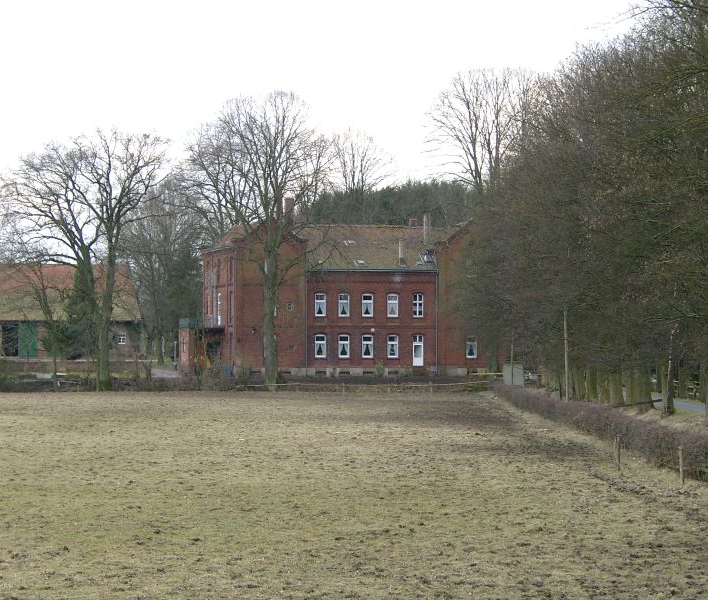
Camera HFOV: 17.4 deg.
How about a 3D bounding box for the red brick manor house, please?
[{"bbox_3d":[-1.550,-0.347,222.489,29.300,15.300,15.000,0,-1,-14],"label":"red brick manor house"}]

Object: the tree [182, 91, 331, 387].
[{"bbox_3d":[-7.973,-5.029,189.000,12.000,24.200,11.500,0,-1,0],"label":"tree"}]

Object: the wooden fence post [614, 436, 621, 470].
[{"bbox_3d":[7.183,4.184,63.000,0.120,0.930,0.120,0,-1,0],"label":"wooden fence post"}]

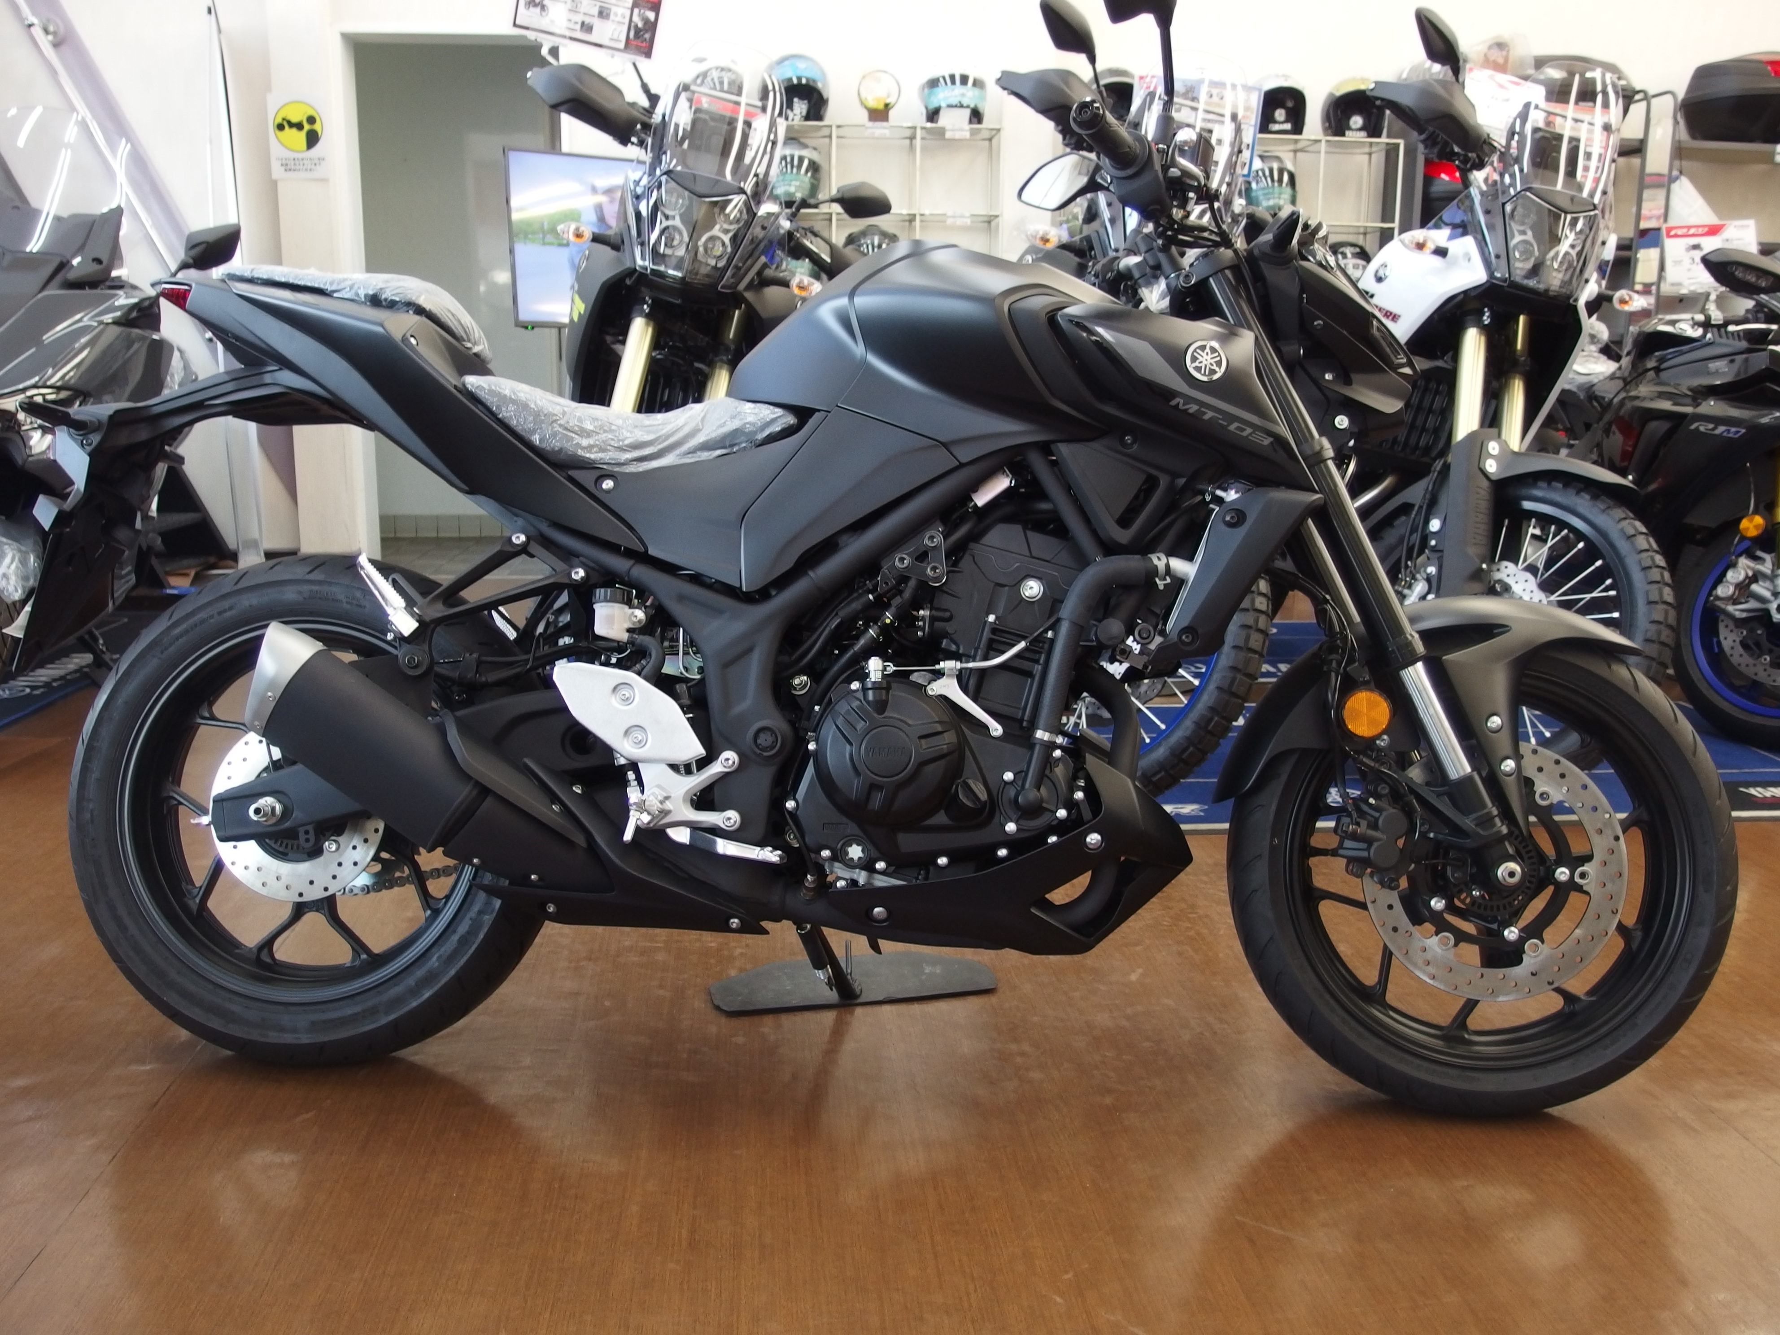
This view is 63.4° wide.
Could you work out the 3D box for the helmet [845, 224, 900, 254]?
[{"bbox_3d":[-0.074,-1.670,5.880,0.250,0.265,0.320,0,11,-6],"label":"helmet"}]

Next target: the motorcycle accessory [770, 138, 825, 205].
[{"bbox_3d":[-0.389,-2.019,5.880,0.255,0.270,0.330,0,11,-6],"label":"motorcycle accessory"}]

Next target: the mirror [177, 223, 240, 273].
[{"bbox_3d":[-1.533,-0.945,3.250,0.150,0.110,0.070,0,11,-2],"label":"mirror"}]

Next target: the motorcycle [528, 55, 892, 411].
[{"bbox_3d":[-0.485,-0.617,3.649,0.900,1.500,2.300,10,9,-9],"label":"motorcycle"}]

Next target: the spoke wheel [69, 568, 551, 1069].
[{"bbox_3d":[-0.699,0.172,1.772,0.628,0.628,0.145,2,-3,6],"label":"spoke wheel"}]

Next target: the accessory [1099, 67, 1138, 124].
[{"bbox_3d":[0.979,-2.390,6.050,0.250,0.260,0.320,-1,11,-8],"label":"accessory"}]

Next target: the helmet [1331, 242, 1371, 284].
[{"bbox_3d":[1.836,-1.550,5.700,0.260,0.260,0.330,1,11,3],"label":"helmet"}]

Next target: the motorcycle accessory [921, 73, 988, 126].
[{"bbox_3d":[0.266,-2.353,5.920,0.265,0.265,0.330,0,11,-6],"label":"motorcycle accessory"}]

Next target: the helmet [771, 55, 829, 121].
[{"bbox_3d":[-0.354,-2.152,5.350,0.255,0.245,0.310,-1,11,-6],"label":"helmet"}]

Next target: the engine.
[{"bbox_3d":[0.065,0.048,1.699,0.360,0.400,0.340,1,-1,4],"label":"engine"}]

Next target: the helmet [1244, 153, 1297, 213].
[{"bbox_3d":[1.468,-1.869,5.600,0.260,0.260,0.330,1,11,0],"label":"helmet"}]

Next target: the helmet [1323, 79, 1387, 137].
[{"bbox_3d":[1.816,-2.185,5.620,0.255,0.245,0.310,1,11,4],"label":"helmet"}]

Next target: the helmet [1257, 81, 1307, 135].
[{"bbox_3d":[1.658,-2.377,6.100,0.250,0.260,0.310,-1,11,-8],"label":"helmet"}]

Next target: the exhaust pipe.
[{"bbox_3d":[-0.514,0.110,1.586,0.420,0.148,0.120,31,0,2],"label":"exhaust pipe"}]

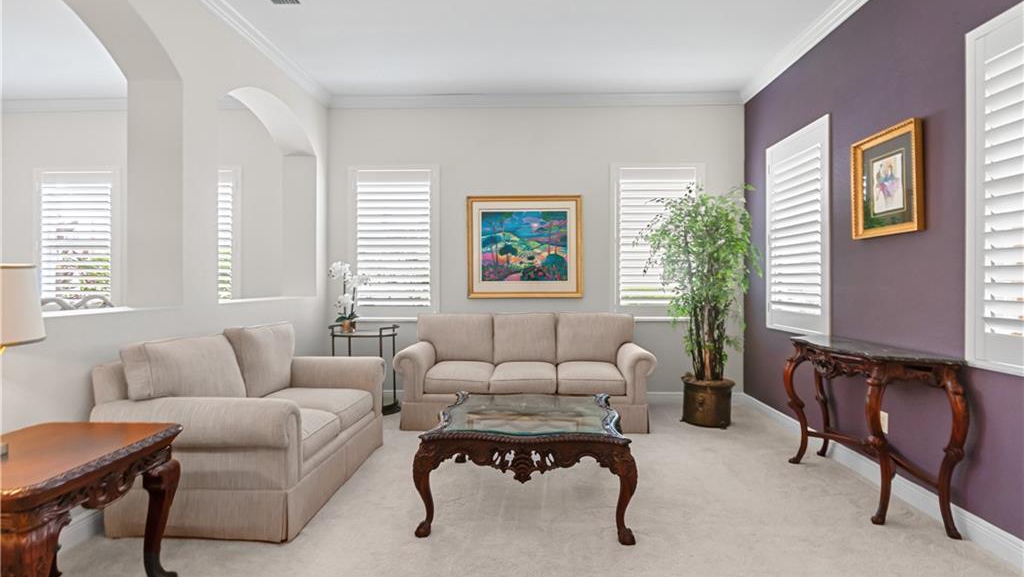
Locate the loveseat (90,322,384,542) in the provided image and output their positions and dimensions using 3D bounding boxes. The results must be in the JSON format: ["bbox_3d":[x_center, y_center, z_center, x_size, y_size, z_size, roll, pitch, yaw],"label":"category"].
[{"bbox_3d":[-1.461,0.711,2.978,0.931,0.921,1.475,0,1,2],"label":"loveseat"}]

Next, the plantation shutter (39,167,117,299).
[{"bbox_3d":[-4.505,-0.523,4.982,0.797,1.386,0.059,0,1,2],"label":"plantation shutter"}]

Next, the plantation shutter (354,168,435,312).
[{"bbox_3d":[-1.166,-0.491,4.808,0.800,1.410,0.050,0,0,2],"label":"plantation shutter"}]

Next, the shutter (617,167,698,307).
[{"bbox_3d":[1.427,-0.502,4.730,0.792,1.386,0.059,0,1,2],"label":"shutter"}]

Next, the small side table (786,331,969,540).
[{"bbox_3d":[1.986,0.763,2.852,0.366,0.842,1.208,0,1,2],"label":"small side table"}]

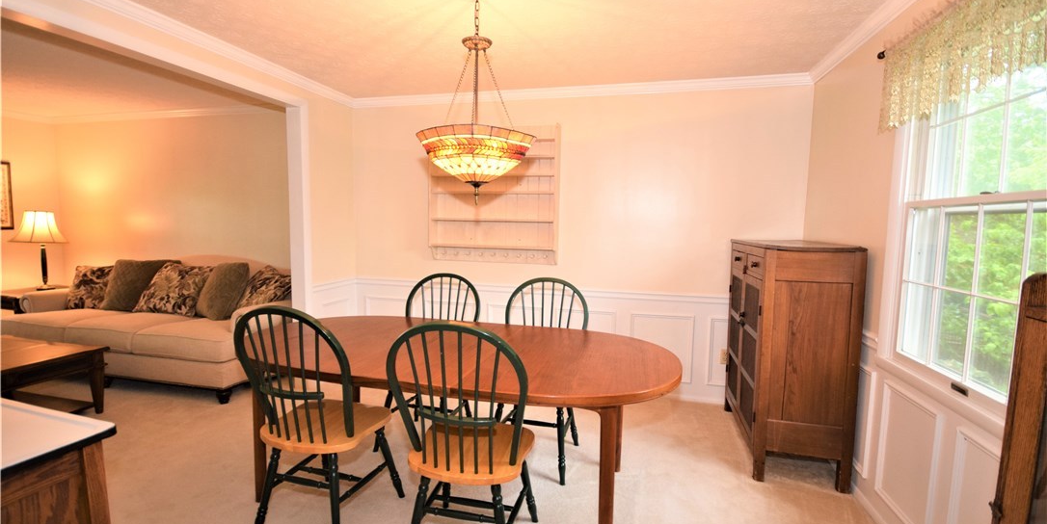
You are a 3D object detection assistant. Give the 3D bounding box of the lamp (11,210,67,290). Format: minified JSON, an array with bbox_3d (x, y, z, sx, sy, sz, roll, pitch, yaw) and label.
[{"bbox_3d":[-4.687,-0.114,4.268,0.405,0.765,0.405,3,5,15],"label":"lamp"}]

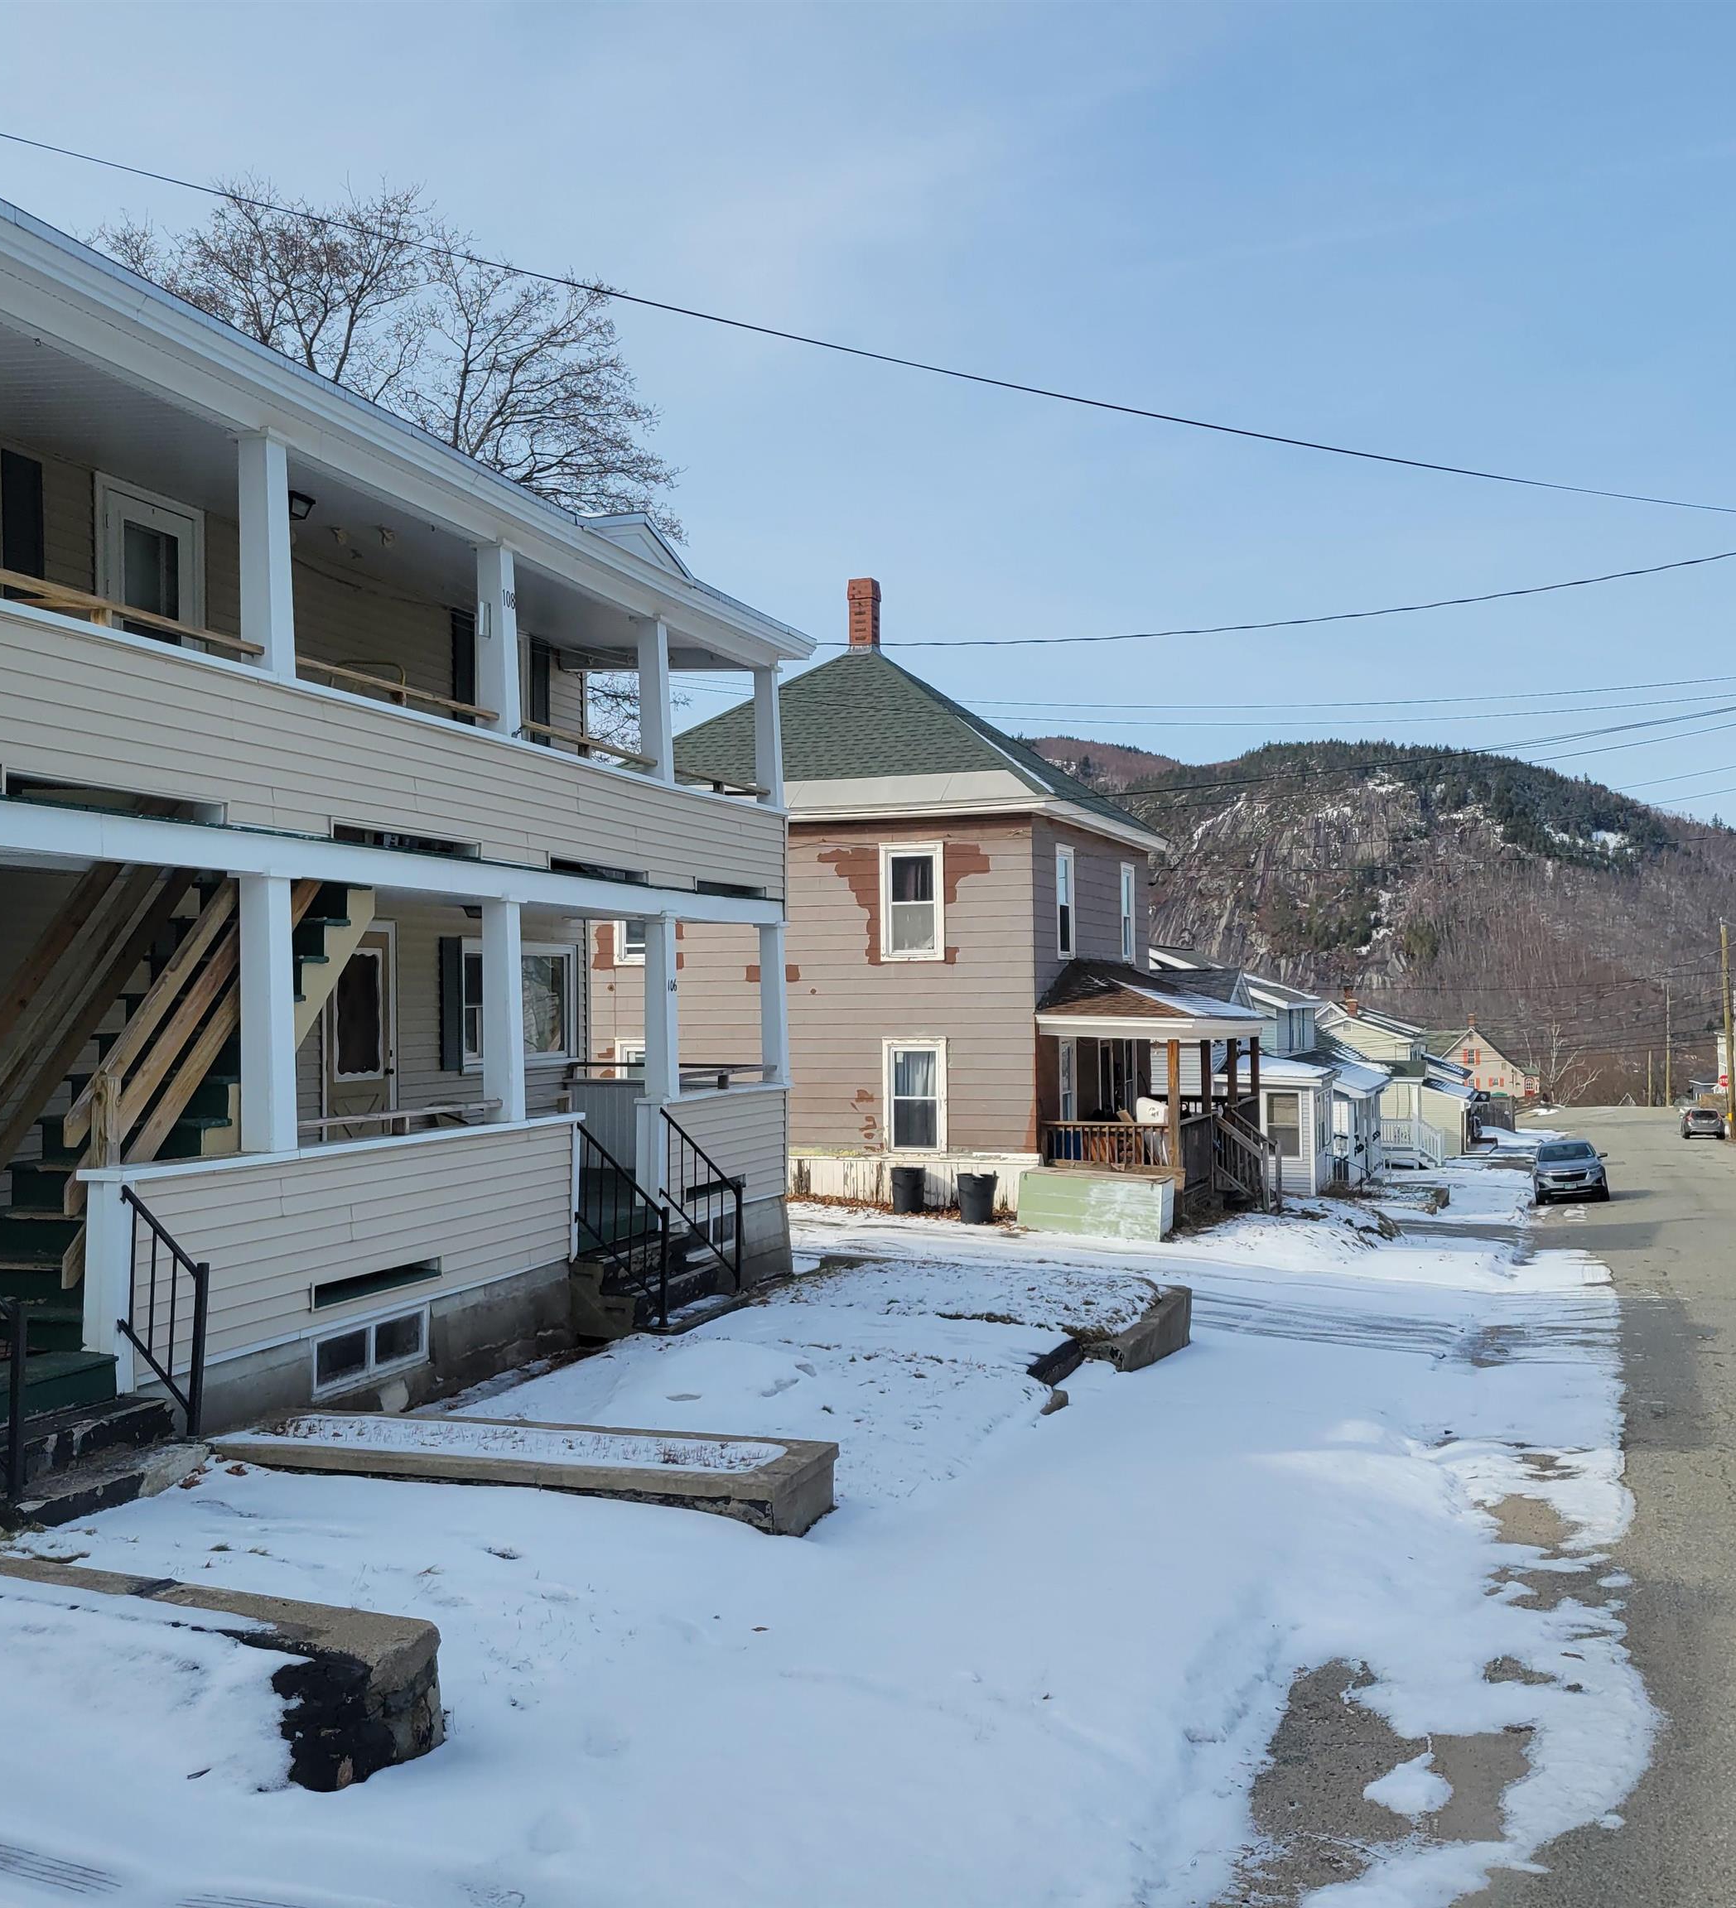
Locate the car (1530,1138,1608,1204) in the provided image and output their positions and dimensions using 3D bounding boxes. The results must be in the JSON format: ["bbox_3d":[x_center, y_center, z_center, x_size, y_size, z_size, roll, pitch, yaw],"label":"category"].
[{"bbox_3d":[18.935,5.839,51.600,1.870,1.670,4.650,-1,-4,20],"label":"car"}]

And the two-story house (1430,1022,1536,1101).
[{"bbox_3d":[56.152,9.758,177.000,10.000,7.400,10.000,-1,-1,6],"label":"two-story house"}]

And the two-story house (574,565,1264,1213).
[{"bbox_3d":[0.855,-1.180,31.058,11.240,10.070,8.580,-1,-2,20],"label":"two-story house"}]

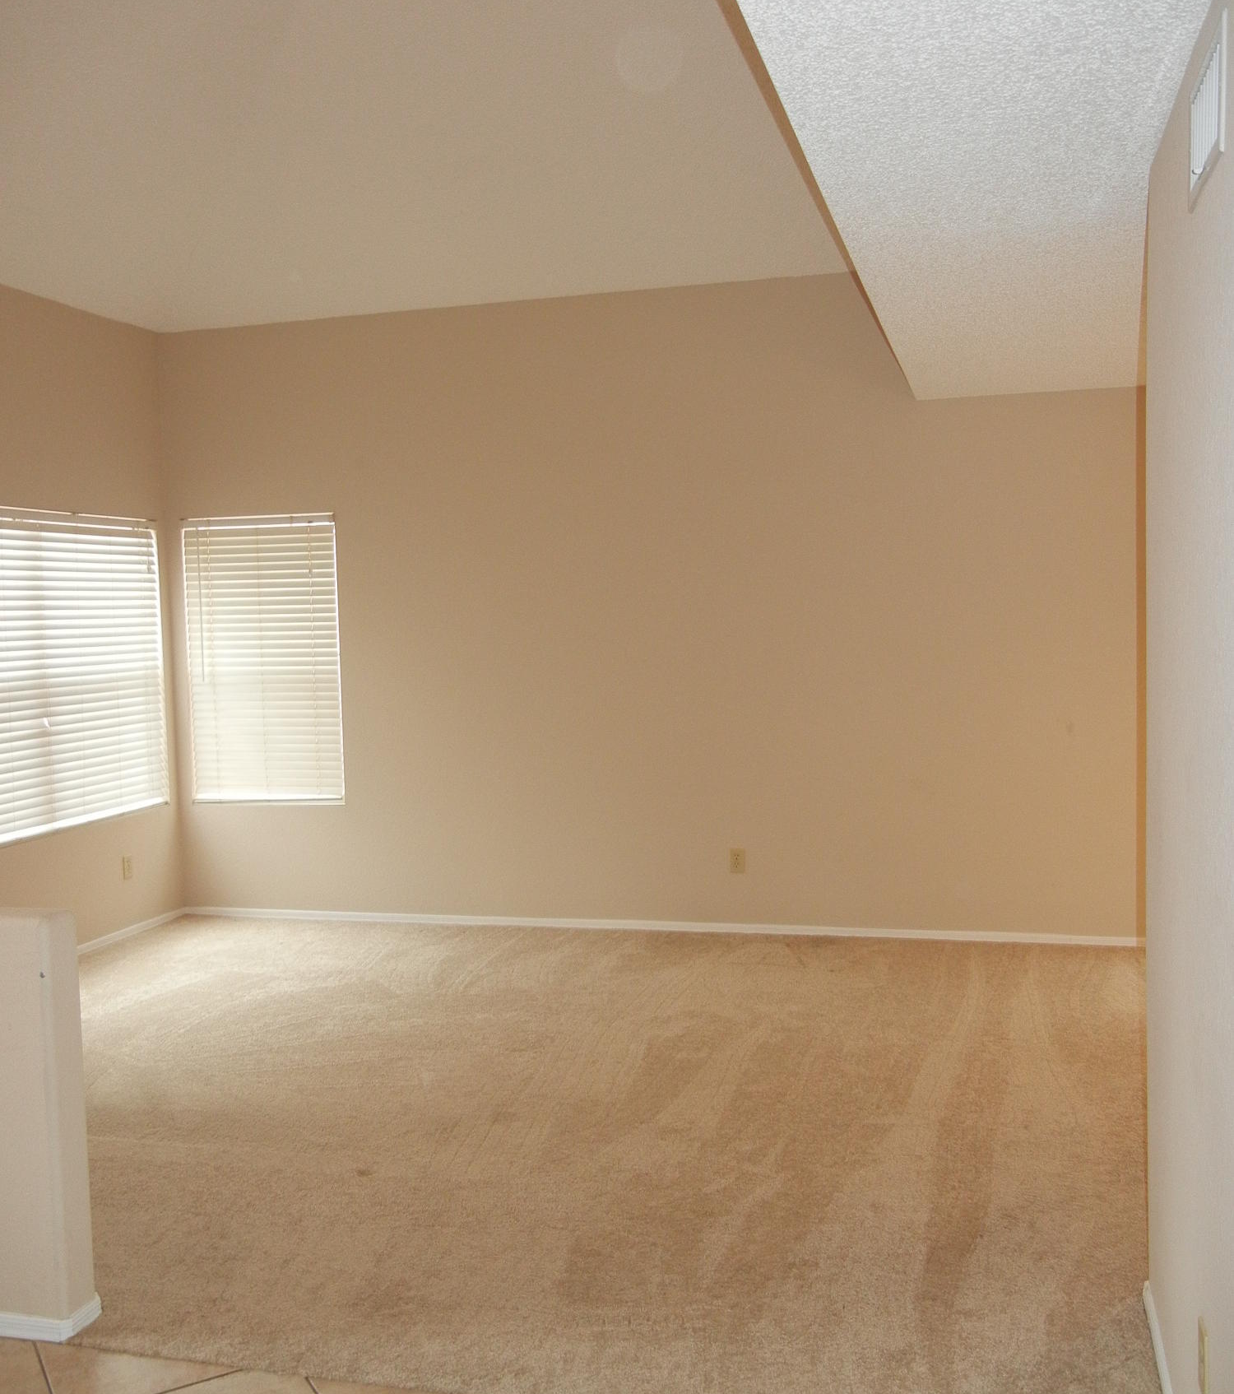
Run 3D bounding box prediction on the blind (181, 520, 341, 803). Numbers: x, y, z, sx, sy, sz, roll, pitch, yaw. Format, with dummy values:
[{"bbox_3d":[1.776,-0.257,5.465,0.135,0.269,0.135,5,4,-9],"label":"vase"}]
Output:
[{"bbox_3d":[-1.797,-0.190,7.273,0.854,1.446,0.060,-1,4,15],"label":"blind"}]

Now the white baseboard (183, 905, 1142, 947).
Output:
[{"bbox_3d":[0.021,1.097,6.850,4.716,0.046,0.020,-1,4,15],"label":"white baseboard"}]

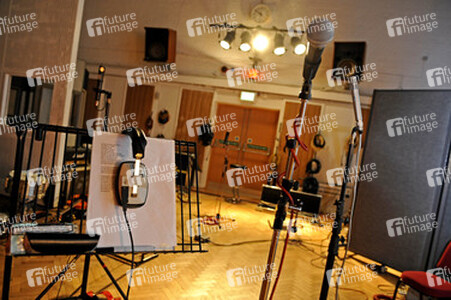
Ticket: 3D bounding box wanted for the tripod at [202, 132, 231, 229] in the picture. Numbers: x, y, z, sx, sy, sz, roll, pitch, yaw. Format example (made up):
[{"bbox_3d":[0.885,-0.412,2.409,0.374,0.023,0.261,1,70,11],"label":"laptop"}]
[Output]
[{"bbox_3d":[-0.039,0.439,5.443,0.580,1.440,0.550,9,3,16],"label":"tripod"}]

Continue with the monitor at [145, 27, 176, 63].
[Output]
[{"bbox_3d":[-1.460,-2.350,7.625,0.560,0.700,0.420,9,15,13],"label":"monitor"}]

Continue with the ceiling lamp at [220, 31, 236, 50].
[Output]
[{"bbox_3d":[0.063,-2.183,6.707,0.210,0.370,0.220,10,-29,30],"label":"ceiling lamp"}]

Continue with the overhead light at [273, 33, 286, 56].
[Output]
[{"bbox_3d":[1.106,-2.149,6.897,0.250,0.400,0.250,8,-26,-9],"label":"overhead light"}]

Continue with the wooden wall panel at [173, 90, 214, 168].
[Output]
[{"bbox_3d":[-0.744,-0.481,7.762,0.770,1.750,0.060,9,3,16],"label":"wooden wall panel"}]

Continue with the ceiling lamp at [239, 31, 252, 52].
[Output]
[{"bbox_3d":[0.420,-2.254,7.035,0.250,0.380,0.250,8,-32,-7],"label":"ceiling lamp"}]

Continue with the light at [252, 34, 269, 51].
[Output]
[{"bbox_3d":[0.732,-2.217,6.972,0.260,0.260,0.360,8,26,2],"label":"light"}]

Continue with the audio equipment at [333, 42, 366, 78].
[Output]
[{"bbox_3d":[2.382,-1.678,6.460,0.550,0.690,0.380,10,16,25],"label":"audio equipment"}]

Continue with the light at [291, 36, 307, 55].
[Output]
[{"bbox_3d":[1.353,-1.952,6.329,0.210,0.220,0.370,7,41,-17],"label":"light"}]

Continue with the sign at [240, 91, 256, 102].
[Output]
[{"bbox_3d":[0.503,-1.174,7.458,0.320,0.200,0.080,9,2,11],"label":"sign"}]

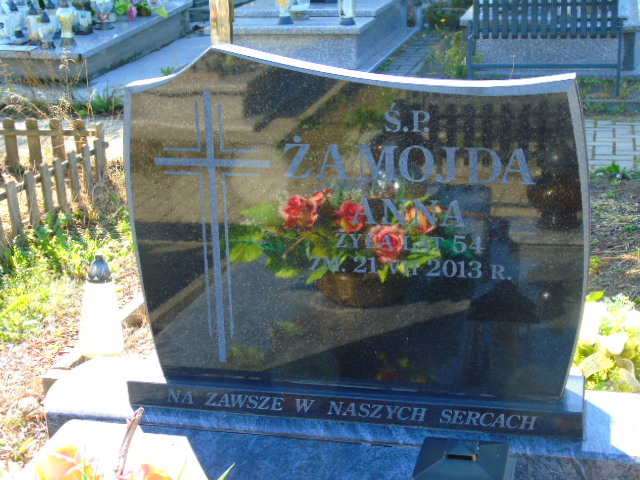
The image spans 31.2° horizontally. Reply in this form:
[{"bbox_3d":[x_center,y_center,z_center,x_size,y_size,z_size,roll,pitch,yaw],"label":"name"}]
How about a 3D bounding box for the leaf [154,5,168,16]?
[{"bbox_3d":[-1.272,-1.838,9.200,0.110,0.090,0.060,-4,18,-7],"label":"leaf"}]

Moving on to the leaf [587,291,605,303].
[{"bbox_3d":[0.589,0.121,2.450,0.041,0.024,0.030,3,18,14],"label":"leaf"}]

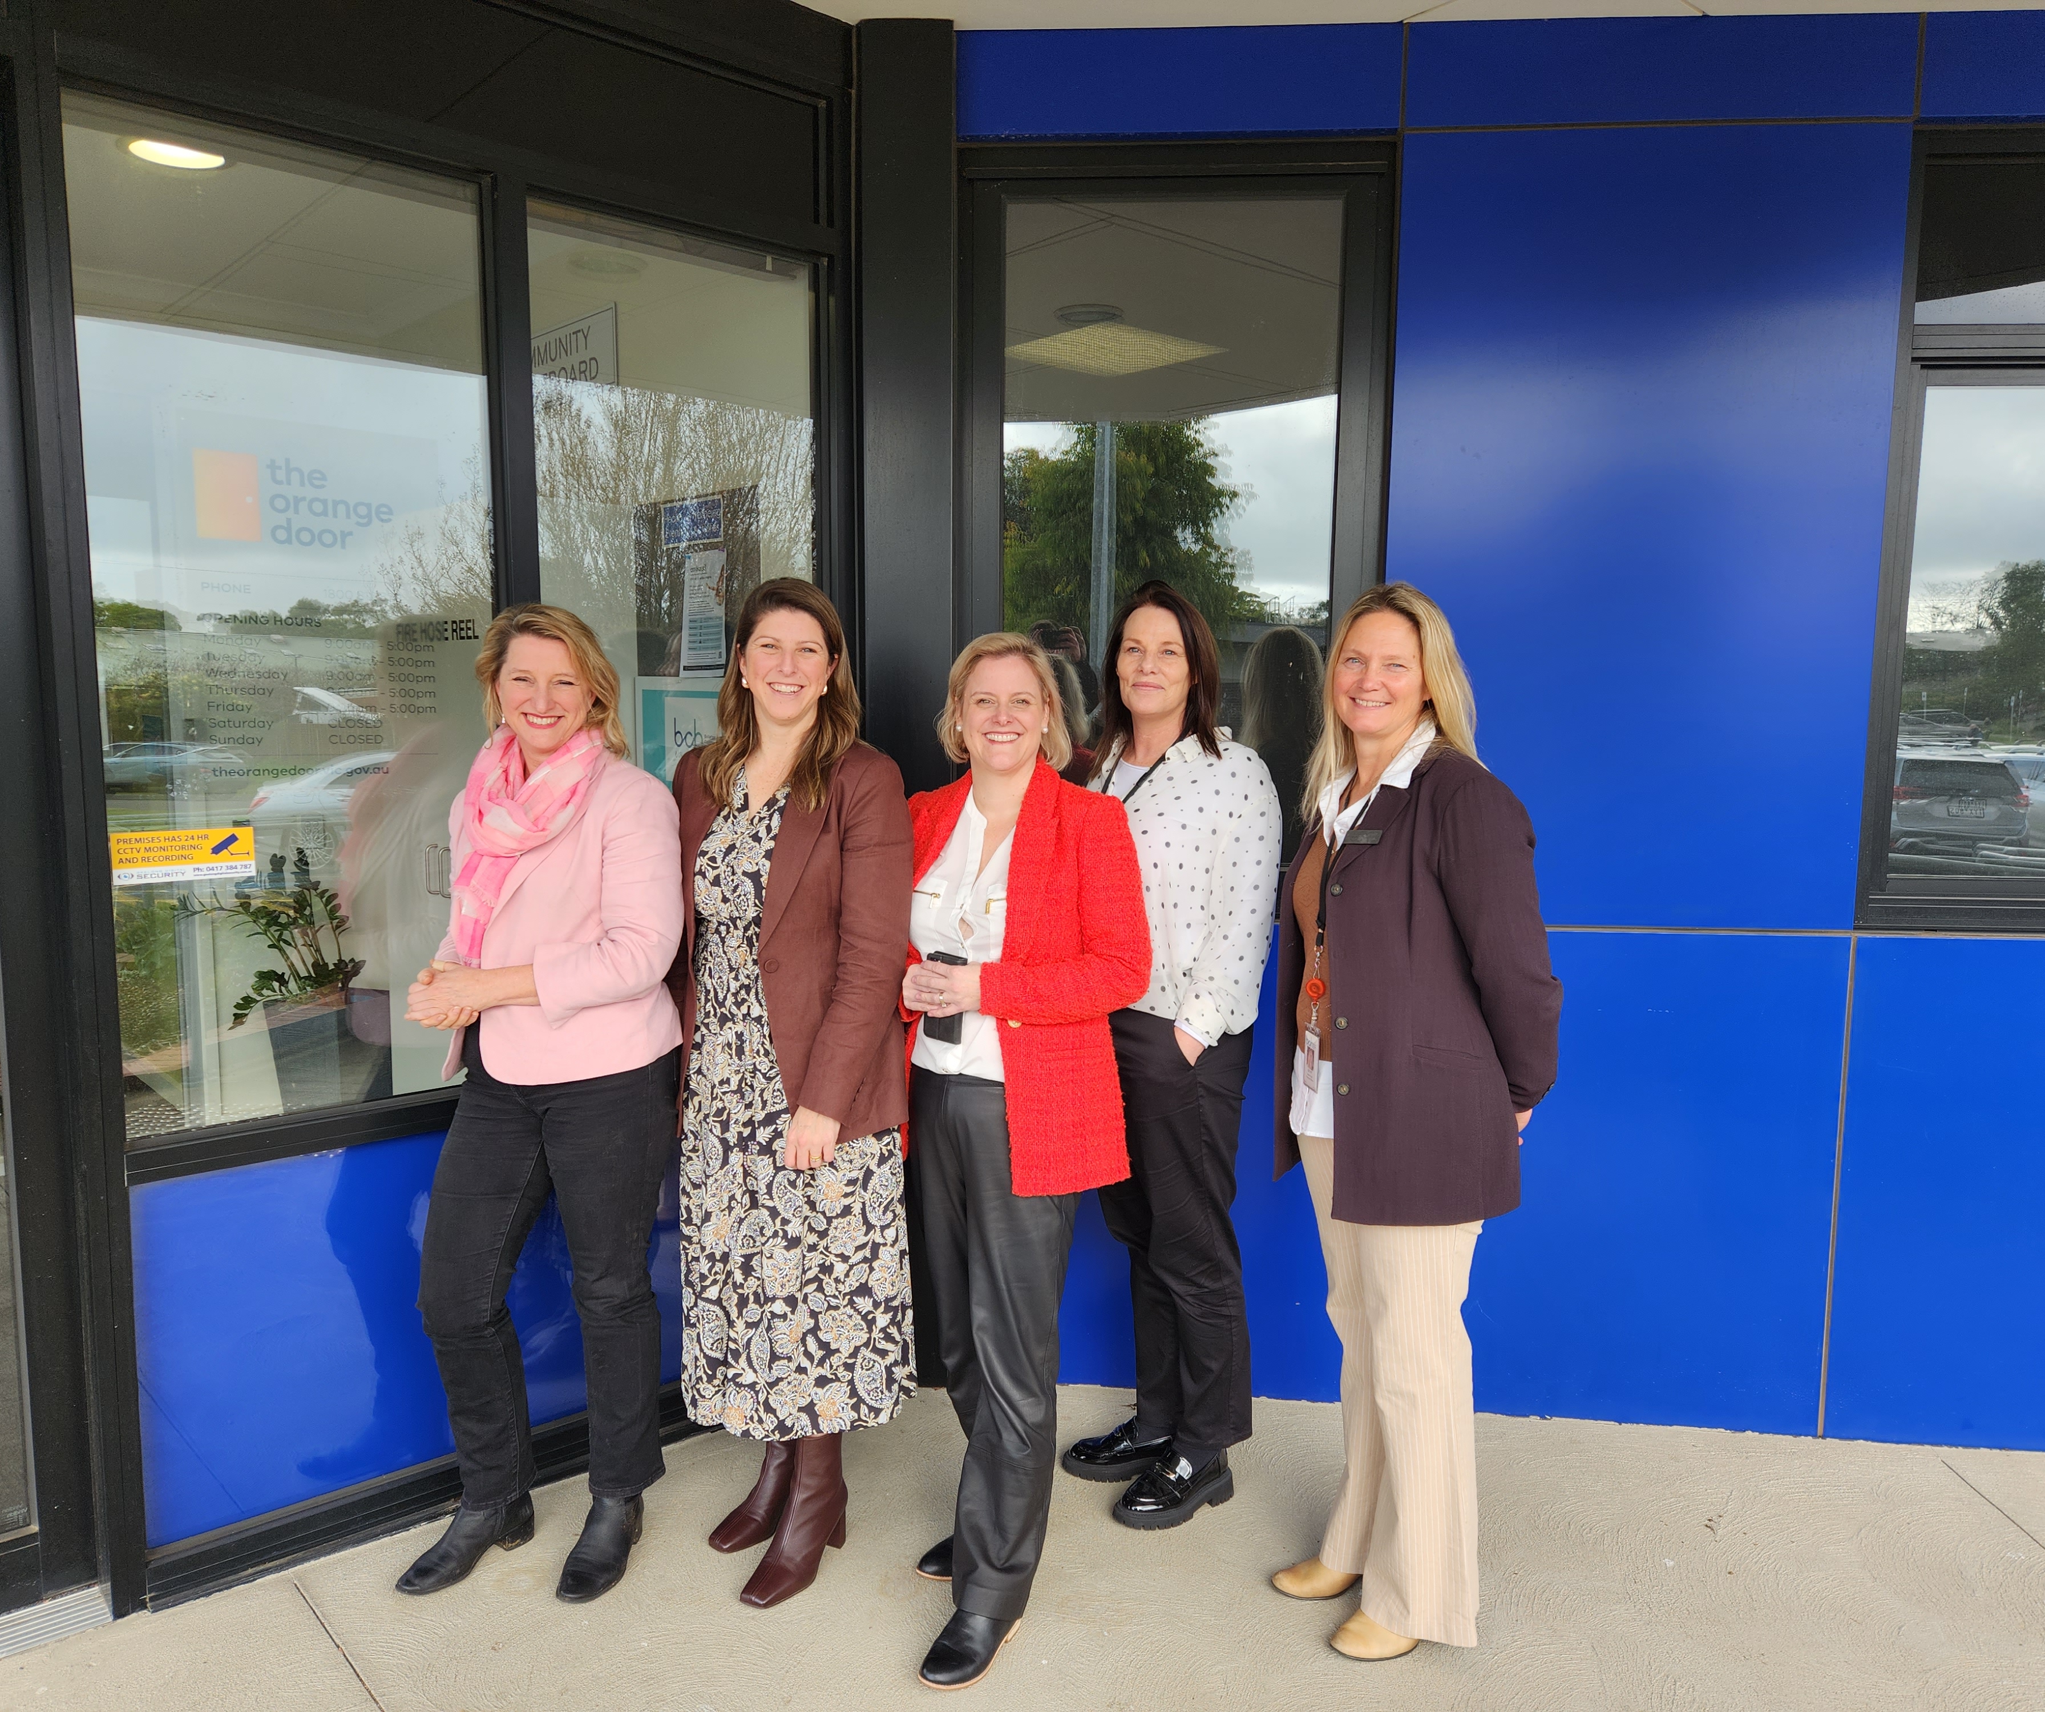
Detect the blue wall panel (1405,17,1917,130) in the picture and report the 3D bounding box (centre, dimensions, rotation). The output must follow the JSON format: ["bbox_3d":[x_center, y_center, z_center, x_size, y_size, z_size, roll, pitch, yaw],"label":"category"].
[{"bbox_3d":[1.190,-1.470,2.851,0.931,0.193,0.030,1,7,5],"label":"blue wall panel"}]

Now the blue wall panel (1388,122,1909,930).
[{"bbox_3d":[1.185,-0.613,2.955,0.944,1.535,0.030,1,7,3],"label":"blue wall panel"}]

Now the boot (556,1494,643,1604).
[{"bbox_3d":[-0.712,1.142,2.603,0.100,0.165,0.250,3,7,22],"label":"boot"}]

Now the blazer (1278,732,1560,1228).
[{"bbox_3d":[0.621,0.183,2.392,0.370,0.750,0.450,-4,8,-35],"label":"blazer"}]

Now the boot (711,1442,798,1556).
[{"bbox_3d":[-0.462,1.094,2.753,0.100,0.230,0.250,6,9,42],"label":"boot"}]

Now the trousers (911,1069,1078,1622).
[{"bbox_3d":[-0.044,0.769,2.473,0.340,0.910,0.340,4,7,26],"label":"trousers"}]

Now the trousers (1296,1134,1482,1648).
[{"bbox_3d":[0.587,0.761,2.472,0.280,0.930,0.340,-3,8,-30],"label":"trousers"}]

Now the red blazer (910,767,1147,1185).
[{"bbox_3d":[-0.002,0.184,2.396,0.440,0.680,0.280,4,7,28],"label":"red blazer"}]

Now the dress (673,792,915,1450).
[{"bbox_3d":[-0.376,0.405,2.578,0.420,1.160,0.330,4,8,31],"label":"dress"}]

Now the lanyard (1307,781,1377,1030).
[{"bbox_3d":[0.527,0.050,2.361,0.170,0.450,0.140,-4,8,-33],"label":"lanyard"}]

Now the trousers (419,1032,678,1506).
[{"bbox_3d":[-0.783,0.699,2.536,0.400,0.890,0.360,5,8,33],"label":"trousers"}]

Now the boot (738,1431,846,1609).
[{"bbox_3d":[-0.384,1.104,2.588,0.092,0.230,0.250,4,7,24],"label":"boot"}]

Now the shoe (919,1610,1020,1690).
[{"bbox_3d":[-0.076,1.193,2.411,0.098,0.100,0.260,3,7,23],"label":"shoe"}]

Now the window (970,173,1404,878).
[{"bbox_3d":[0.307,-0.644,3.042,0.852,1.447,0.080,1,7,5],"label":"window"}]

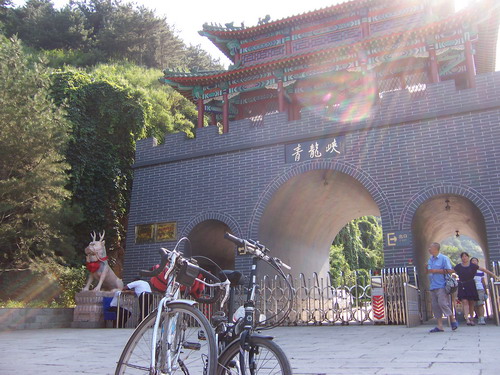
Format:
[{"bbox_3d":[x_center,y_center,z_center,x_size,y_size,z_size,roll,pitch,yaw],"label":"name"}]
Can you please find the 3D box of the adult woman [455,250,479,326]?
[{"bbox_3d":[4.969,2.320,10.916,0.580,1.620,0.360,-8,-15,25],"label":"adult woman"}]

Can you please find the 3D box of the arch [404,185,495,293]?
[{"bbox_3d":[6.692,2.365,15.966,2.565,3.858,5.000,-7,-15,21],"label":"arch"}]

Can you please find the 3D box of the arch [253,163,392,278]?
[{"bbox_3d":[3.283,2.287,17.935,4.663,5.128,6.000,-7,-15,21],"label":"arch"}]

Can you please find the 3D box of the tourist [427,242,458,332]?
[{"bbox_3d":[3.659,1.926,9.181,0.480,1.670,0.520,6,-16,-29],"label":"tourist"}]

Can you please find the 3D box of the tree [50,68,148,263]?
[{"bbox_3d":[-6.070,-0.521,19.100,3.400,8.300,3.000,-7,-15,22],"label":"tree"}]

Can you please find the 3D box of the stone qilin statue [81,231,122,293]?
[{"bbox_3d":[-4.703,2.360,15.200,0.680,1.930,1.120,-10,-16,30],"label":"stone qilin statue"}]

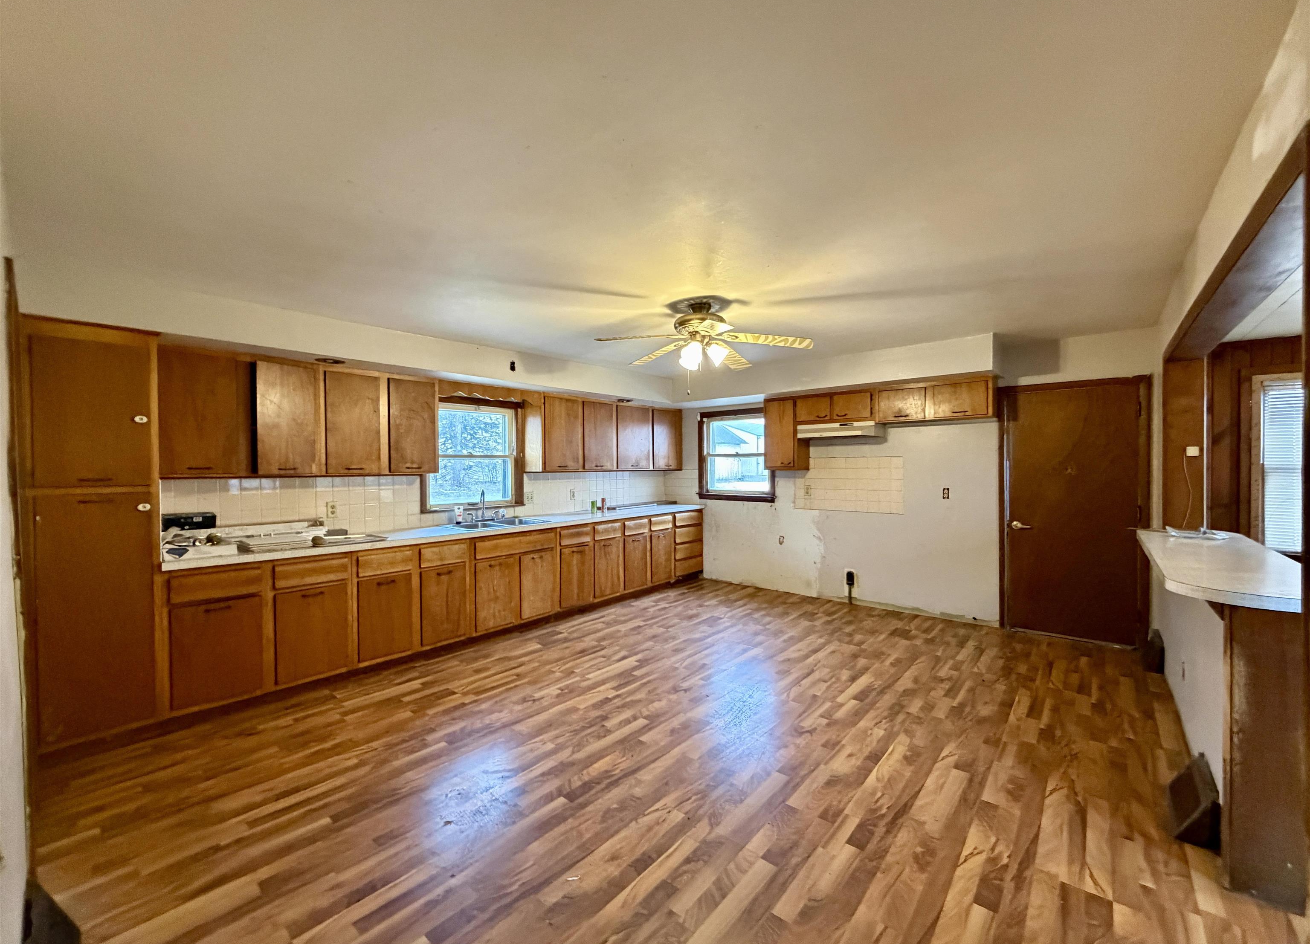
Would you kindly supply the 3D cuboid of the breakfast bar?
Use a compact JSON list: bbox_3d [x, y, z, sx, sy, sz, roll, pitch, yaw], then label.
[{"bbox_3d":[2.615,0.859,2.481,0.460,0.970,2.260,0,1,40],"label":"breakfast bar"}]

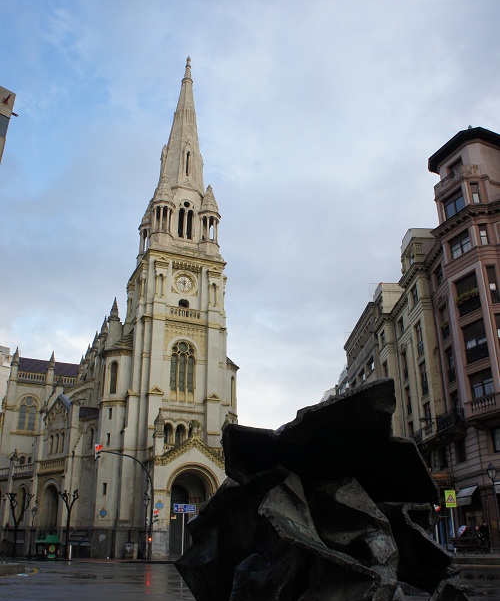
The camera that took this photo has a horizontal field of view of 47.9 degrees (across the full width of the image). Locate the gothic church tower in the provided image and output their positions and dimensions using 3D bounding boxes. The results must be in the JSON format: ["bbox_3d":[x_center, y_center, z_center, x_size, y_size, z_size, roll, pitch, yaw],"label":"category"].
[{"bbox_3d":[-6.081,-3.278,48.897,10.800,46.050,10.800,9,-23,-22],"label":"gothic church tower"}]

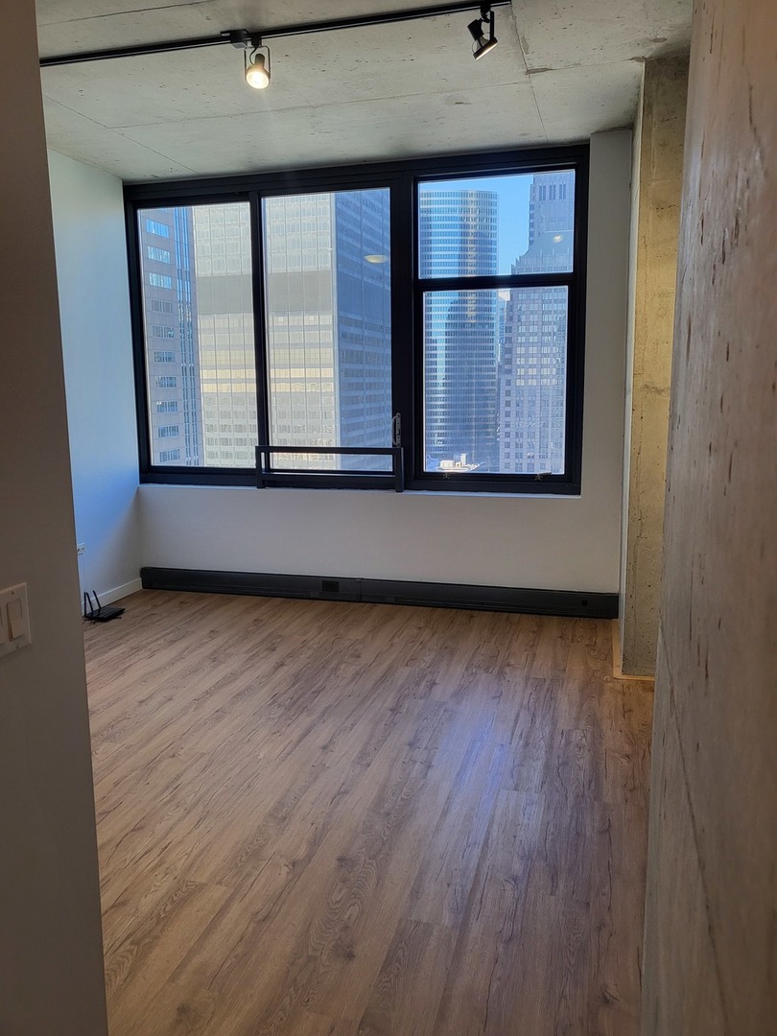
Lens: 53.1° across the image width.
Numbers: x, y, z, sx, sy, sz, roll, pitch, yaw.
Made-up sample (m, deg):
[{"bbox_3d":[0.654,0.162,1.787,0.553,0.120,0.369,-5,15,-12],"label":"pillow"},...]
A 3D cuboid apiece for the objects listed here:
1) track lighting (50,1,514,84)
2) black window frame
[{"bbox_3d":[-0.659,-2.005,3.415,2.357,0.237,0.142,2,9,15],"label":"track lighting"},{"bbox_3d":[-0.318,-1.297,5.421,3.277,2.191,0.128,2,9,15],"label":"black window frame"}]

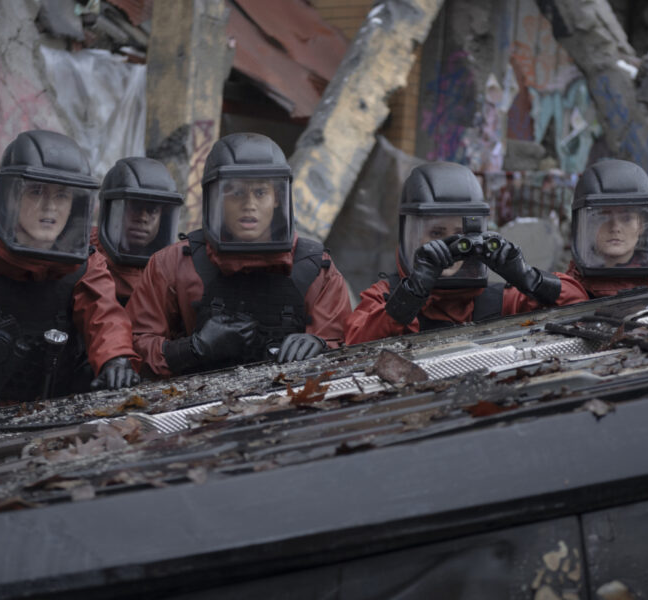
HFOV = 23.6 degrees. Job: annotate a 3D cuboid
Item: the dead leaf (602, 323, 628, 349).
[{"bbox_3d":[0.592,0.072,3.150,0.060,0.045,0.050,-9,5,-13],"label":"dead leaf"}]

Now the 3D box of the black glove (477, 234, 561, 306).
[{"bbox_3d":[0.498,-0.080,3.950,0.250,0.115,0.120,35,-3,-9],"label":"black glove"}]

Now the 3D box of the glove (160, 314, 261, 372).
[{"bbox_3d":[-0.281,0.107,3.880,0.245,0.125,0.110,14,12,11],"label":"glove"}]

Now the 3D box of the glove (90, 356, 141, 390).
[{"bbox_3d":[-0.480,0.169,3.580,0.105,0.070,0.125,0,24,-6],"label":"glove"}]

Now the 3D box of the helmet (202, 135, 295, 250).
[{"bbox_3d":[-0.211,-0.287,4.130,0.240,0.310,0.290,1,5,-12],"label":"helmet"}]

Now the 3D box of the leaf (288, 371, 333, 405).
[{"bbox_3d":[-0.026,0.167,2.950,0.090,0.050,0.070,-9,5,-13],"label":"leaf"}]

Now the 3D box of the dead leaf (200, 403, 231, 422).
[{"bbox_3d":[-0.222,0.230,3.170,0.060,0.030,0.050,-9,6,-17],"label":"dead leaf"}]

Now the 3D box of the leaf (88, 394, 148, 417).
[{"bbox_3d":[-0.424,0.218,3.200,0.120,0.028,0.075,-9,5,-13],"label":"leaf"}]

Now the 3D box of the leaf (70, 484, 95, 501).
[{"bbox_3d":[-0.408,0.325,2.620,0.042,0.024,0.034,-9,6,-17],"label":"leaf"}]

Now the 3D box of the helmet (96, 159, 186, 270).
[{"bbox_3d":[-0.543,-0.264,4.580,0.240,0.310,0.290,3,6,-27],"label":"helmet"}]

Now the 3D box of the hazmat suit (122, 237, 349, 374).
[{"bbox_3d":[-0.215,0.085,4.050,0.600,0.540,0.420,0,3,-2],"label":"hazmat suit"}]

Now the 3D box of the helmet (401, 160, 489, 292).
[{"bbox_3d":[0.318,-0.202,4.150,0.240,0.310,0.290,-1,4,-15],"label":"helmet"}]

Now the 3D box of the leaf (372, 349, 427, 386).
[{"bbox_3d":[0.164,0.145,3.330,0.120,0.065,0.055,-1,3,-12],"label":"leaf"}]

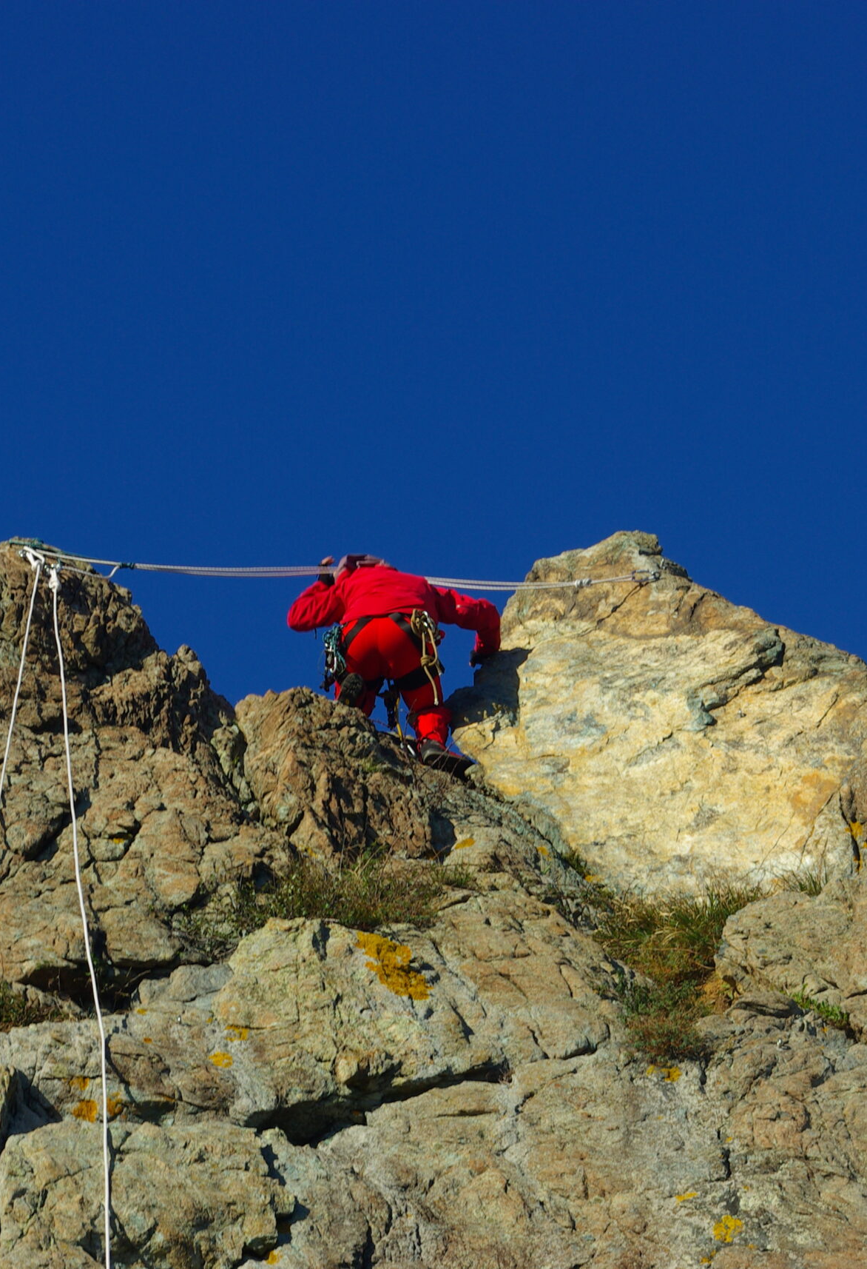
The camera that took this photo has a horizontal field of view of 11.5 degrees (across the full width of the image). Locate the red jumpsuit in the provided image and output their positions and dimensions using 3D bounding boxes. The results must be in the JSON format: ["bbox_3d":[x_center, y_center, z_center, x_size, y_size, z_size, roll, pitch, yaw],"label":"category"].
[{"bbox_3d":[-0.179,0.065,19.000,0.920,1.150,0.780,4,-30,-7],"label":"red jumpsuit"}]

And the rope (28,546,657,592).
[{"bbox_3d":[-0.398,-0.289,19.200,2.800,0.200,0.250,0,-30,0],"label":"rope"}]

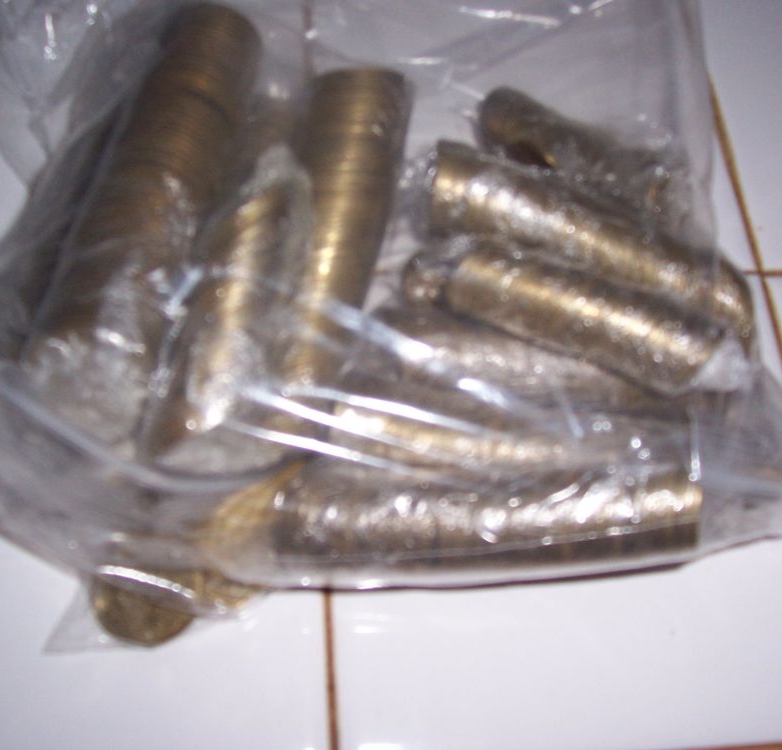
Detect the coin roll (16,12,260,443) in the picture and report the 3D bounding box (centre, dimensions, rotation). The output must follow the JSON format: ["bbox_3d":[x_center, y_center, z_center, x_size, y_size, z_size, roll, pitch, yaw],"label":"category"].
[{"bbox_3d":[-0.050,-0.036,0.211,0.023,0.023,0.101,10,62,1],"label":"coin roll"}]

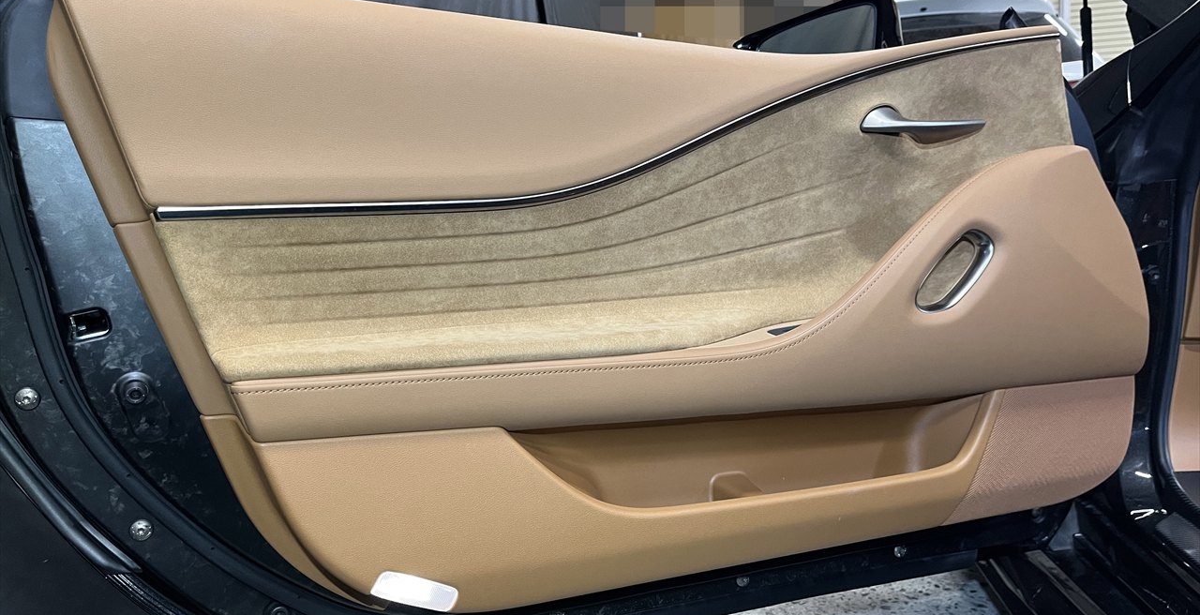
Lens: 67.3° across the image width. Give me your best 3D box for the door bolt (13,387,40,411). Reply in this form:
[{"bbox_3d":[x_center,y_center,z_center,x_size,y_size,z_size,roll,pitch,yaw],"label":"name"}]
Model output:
[{"bbox_3d":[-0.509,0.081,0.800,0.021,0.021,0.008,-8,9,-20],"label":"door bolt"}]

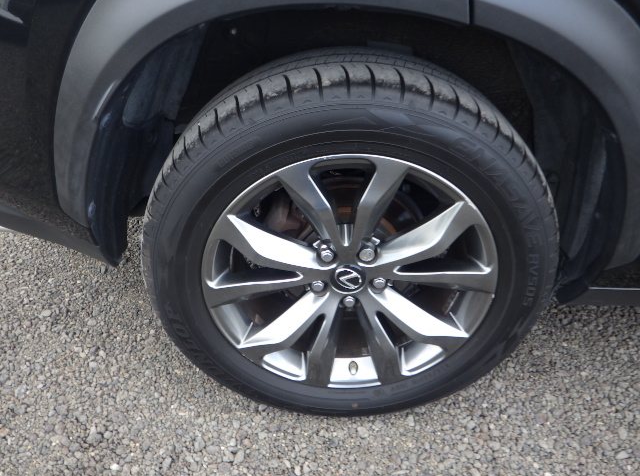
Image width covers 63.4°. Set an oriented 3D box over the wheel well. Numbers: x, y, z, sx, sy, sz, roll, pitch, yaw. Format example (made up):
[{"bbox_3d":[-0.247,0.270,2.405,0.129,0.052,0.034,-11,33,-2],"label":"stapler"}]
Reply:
[{"bbox_3d":[0.060,-0.148,0.850,0.820,0.470,0.270,0,34,0],"label":"wheel well"}]

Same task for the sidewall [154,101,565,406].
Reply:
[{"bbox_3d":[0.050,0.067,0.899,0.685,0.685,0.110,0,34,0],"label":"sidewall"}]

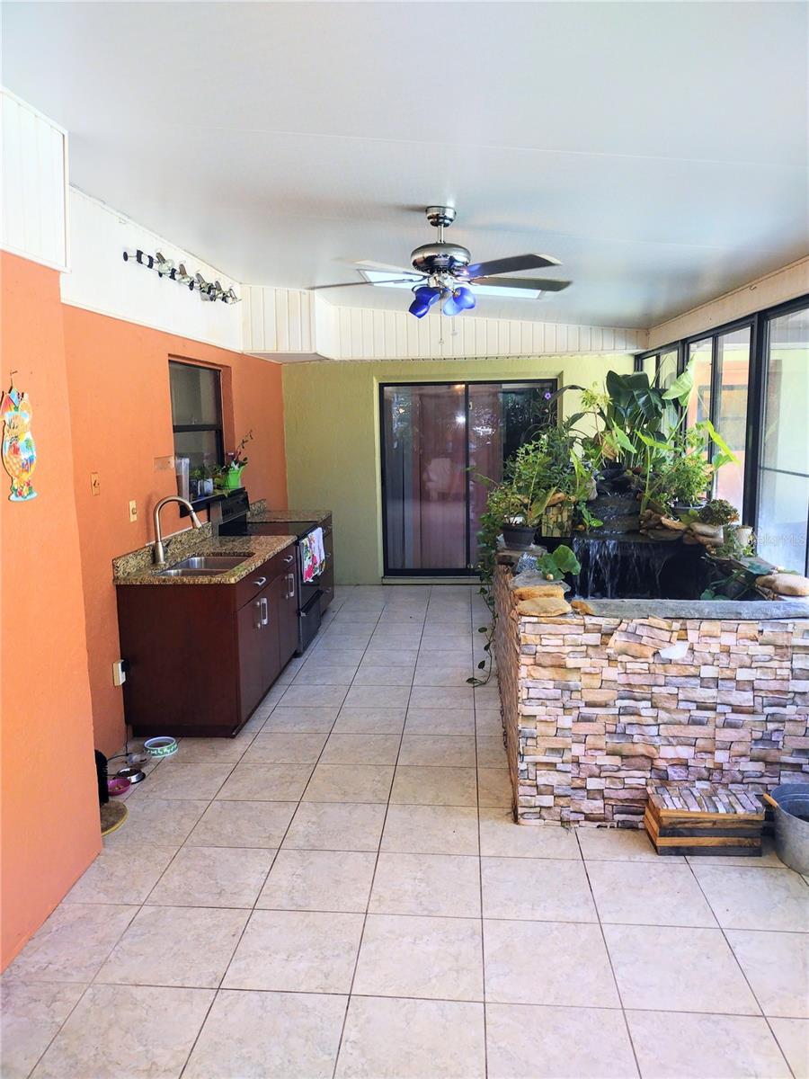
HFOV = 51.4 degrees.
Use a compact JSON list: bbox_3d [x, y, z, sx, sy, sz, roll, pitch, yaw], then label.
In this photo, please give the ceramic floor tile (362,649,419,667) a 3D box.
[{"bbox_3d":[-0.100,0.871,6.170,0.408,0.010,0.420,0,9,4],"label":"ceramic floor tile"}]

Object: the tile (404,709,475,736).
[{"bbox_3d":[0.216,1.083,4.975,0.420,0.010,0.420,0,9,5],"label":"tile"}]

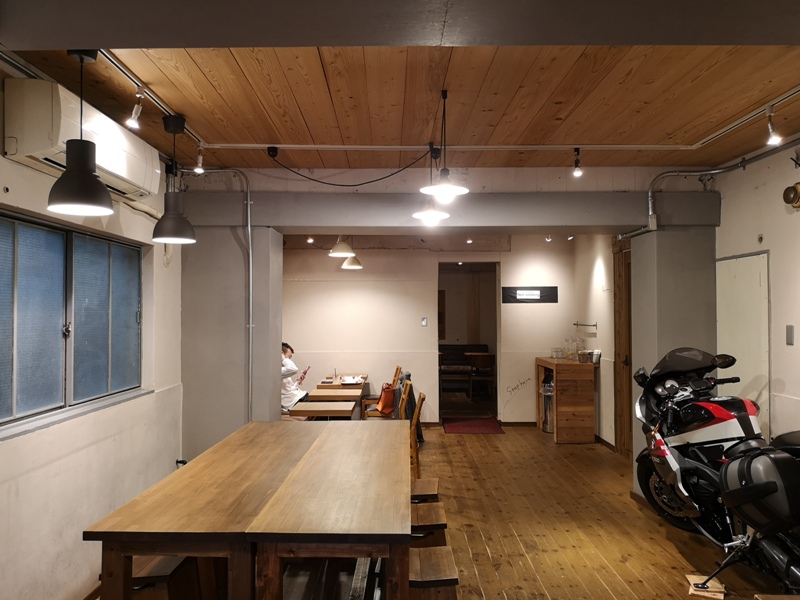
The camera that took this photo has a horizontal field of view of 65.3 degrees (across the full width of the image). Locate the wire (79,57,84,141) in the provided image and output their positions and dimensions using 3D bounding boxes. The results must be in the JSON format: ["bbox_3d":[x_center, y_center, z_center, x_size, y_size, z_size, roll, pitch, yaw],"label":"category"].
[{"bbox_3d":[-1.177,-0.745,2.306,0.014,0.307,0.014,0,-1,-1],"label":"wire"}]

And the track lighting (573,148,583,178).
[{"bbox_3d":[1.129,-0.868,3.968,0.064,0.191,0.070,0,-1,-1],"label":"track lighting"}]

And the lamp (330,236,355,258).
[{"bbox_3d":[-0.535,-0.484,5.753,0.245,0.200,0.245,0,-1,-1],"label":"lamp"}]

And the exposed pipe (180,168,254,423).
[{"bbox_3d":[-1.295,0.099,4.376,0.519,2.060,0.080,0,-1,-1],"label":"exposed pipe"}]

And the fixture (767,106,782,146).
[{"bbox_3d":[1.928,-0.894,3.216,0.068,0.185,0.060,0,-1,-1],"label":"fixture"}]

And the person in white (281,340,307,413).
[{"bbox_3d":[-1.312,1.084,7.090,0.620,1.190,0.480,0,-1,-1],"label":"person in white"}]

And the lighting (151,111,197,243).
[{"bbox_3d":[-1.192,-0.642,3.297,0.220,0.666,0.220,0,-1,-1],"label":"lighting"}]

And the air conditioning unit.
[{"bbox_3d":[-1.417,-0.683,2.900,0.225,0.300,1.045,0,-1,-1],"label":"air conditioning unit"}]

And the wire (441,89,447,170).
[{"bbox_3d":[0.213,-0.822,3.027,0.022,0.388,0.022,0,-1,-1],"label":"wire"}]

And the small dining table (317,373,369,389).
[{"bbox_3d":[-0.676,1.333,7.643,0.532,0.710,1.217,0,-1,-1],"label":"small dining table"}]

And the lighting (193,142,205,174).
[{"bbox_3d":[-1.239,-0.873,3.848,0.060,0.185,0.060,0,-1,-1],"label":"lighting"}]

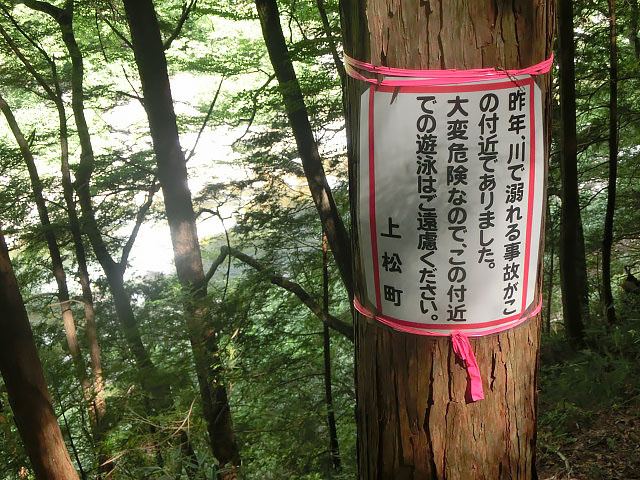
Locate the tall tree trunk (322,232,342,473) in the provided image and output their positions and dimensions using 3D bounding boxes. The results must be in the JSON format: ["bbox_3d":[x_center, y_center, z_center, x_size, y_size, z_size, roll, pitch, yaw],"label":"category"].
[{"bbox_3d":[0.080,0.890,5.500,0.080,1.980,0.080,-3,18,1],"label":"tall tree trunk"}]

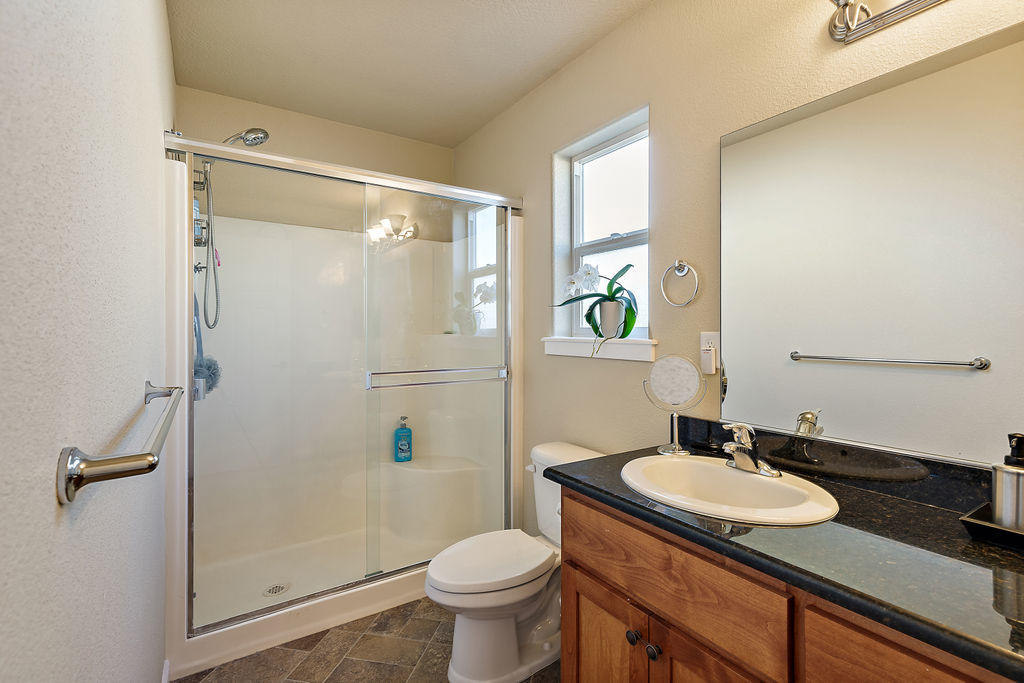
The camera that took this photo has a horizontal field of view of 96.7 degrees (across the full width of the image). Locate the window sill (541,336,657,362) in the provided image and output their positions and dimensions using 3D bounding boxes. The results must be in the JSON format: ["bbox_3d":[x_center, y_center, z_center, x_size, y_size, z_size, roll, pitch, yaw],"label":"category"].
[{"bbox_3d":[0.389,0.028,1.988,0.150,0.083,0.670,0,1,-34],"label":"window sill"}]

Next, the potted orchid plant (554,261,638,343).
[{"bbox_3d":[0.377,-0.170,1.956,0.200,0.315,0.400,0,1,-34],"label":"potted orchid plant"}]

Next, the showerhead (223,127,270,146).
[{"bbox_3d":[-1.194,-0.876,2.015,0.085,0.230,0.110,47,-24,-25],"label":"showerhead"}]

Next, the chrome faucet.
[{"bbox_3d":[0.628,0.293,1.247,0.185,0.142,0.150,0,1,-34],"label":"chrome faucet"}]

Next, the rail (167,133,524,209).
[{"bbox_3d":[-0.580,-0.712,2.002,1.510,0.058,0.055,0,1,-34],"label":"rail"}]

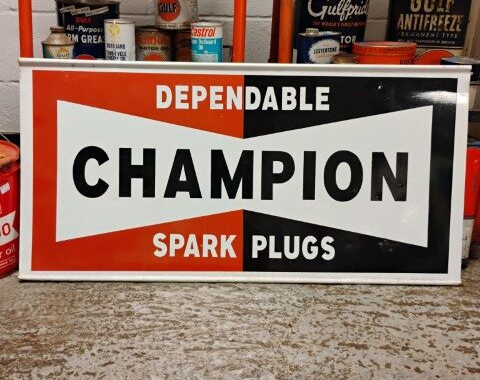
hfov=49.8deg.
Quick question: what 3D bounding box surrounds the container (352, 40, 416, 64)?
[{"bbox_3d":[0.302,-0.250,1.112,0.134,0.130,0.134,5,21,9],"label":"container"}]

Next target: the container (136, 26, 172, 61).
[{"bbox_3d":[-0.205,-0.307,1.222,0.103,0.141,0.103,-4,22,-14],"label":"container"}]

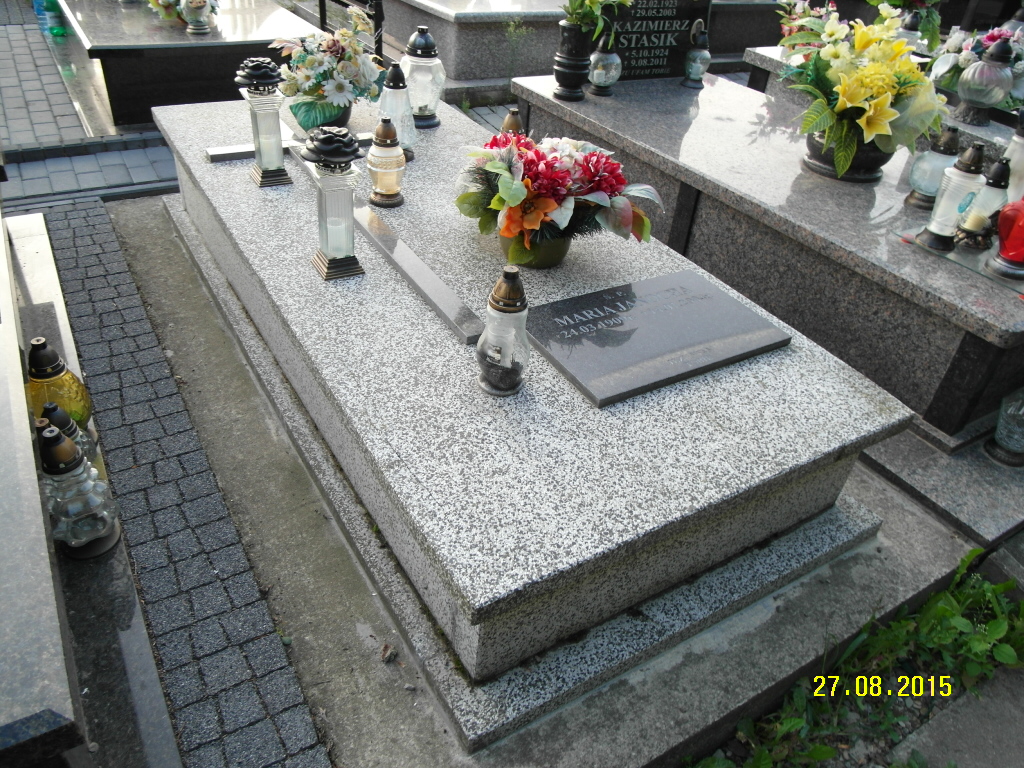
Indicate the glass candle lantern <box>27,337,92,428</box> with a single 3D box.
[{"bbox_3d":[-0.974,0.008,1.514,0.127,0.238,0.127,-15,41,-29],"label":"glass candle lantern"}]

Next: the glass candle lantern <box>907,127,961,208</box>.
[{"bbox_3d":[1.463,-0.747,2.449,0.132,0.260,0.132,-15,41,-29],"label":"glass candle lantern"}]

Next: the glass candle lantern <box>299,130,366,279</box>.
[{"bbox_3d":[-0.404,-0.412,1.614,0.138,0.318,0.138,-15,43,-29],"label":"glass candle lantern"}]

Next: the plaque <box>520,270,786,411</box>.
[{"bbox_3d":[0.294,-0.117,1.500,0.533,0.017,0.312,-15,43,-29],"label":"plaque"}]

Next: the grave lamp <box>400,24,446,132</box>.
[{"bbox_3d":[-0.306,-1.110,2.575,0.165,0.326,0.165,6,36,-5],"label":"grave lamp"}]

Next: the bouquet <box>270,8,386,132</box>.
[{"bbox_3d":[-0.625,-1.052,2.390,0.368,0.367,0.330,-15,43,-29],"label":"bouquet"}]

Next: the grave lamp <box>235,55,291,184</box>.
[{"bbox_3d":[-0.629,-0.669,1.813,0.118,0.290,0.118,-15,40,-29],"label":"grave lamp"}]

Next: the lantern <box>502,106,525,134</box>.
[{"bbox_3d":[-0.003,-0.728,2.197,0.108,0.241,0.108,-15,43,-29],"label":"lantern"}]

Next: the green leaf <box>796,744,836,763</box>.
[{"bbox_3d":[0.531,0.644,1.239,0.057,0.009,0.029,5,35,-4],"label":"green leaf"}]

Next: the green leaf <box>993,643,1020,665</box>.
[{"bbox_3d":[0.890,0.486,1.280,0.036,0.014,0.044,-22,43,-35],"label":"green leaf"}]

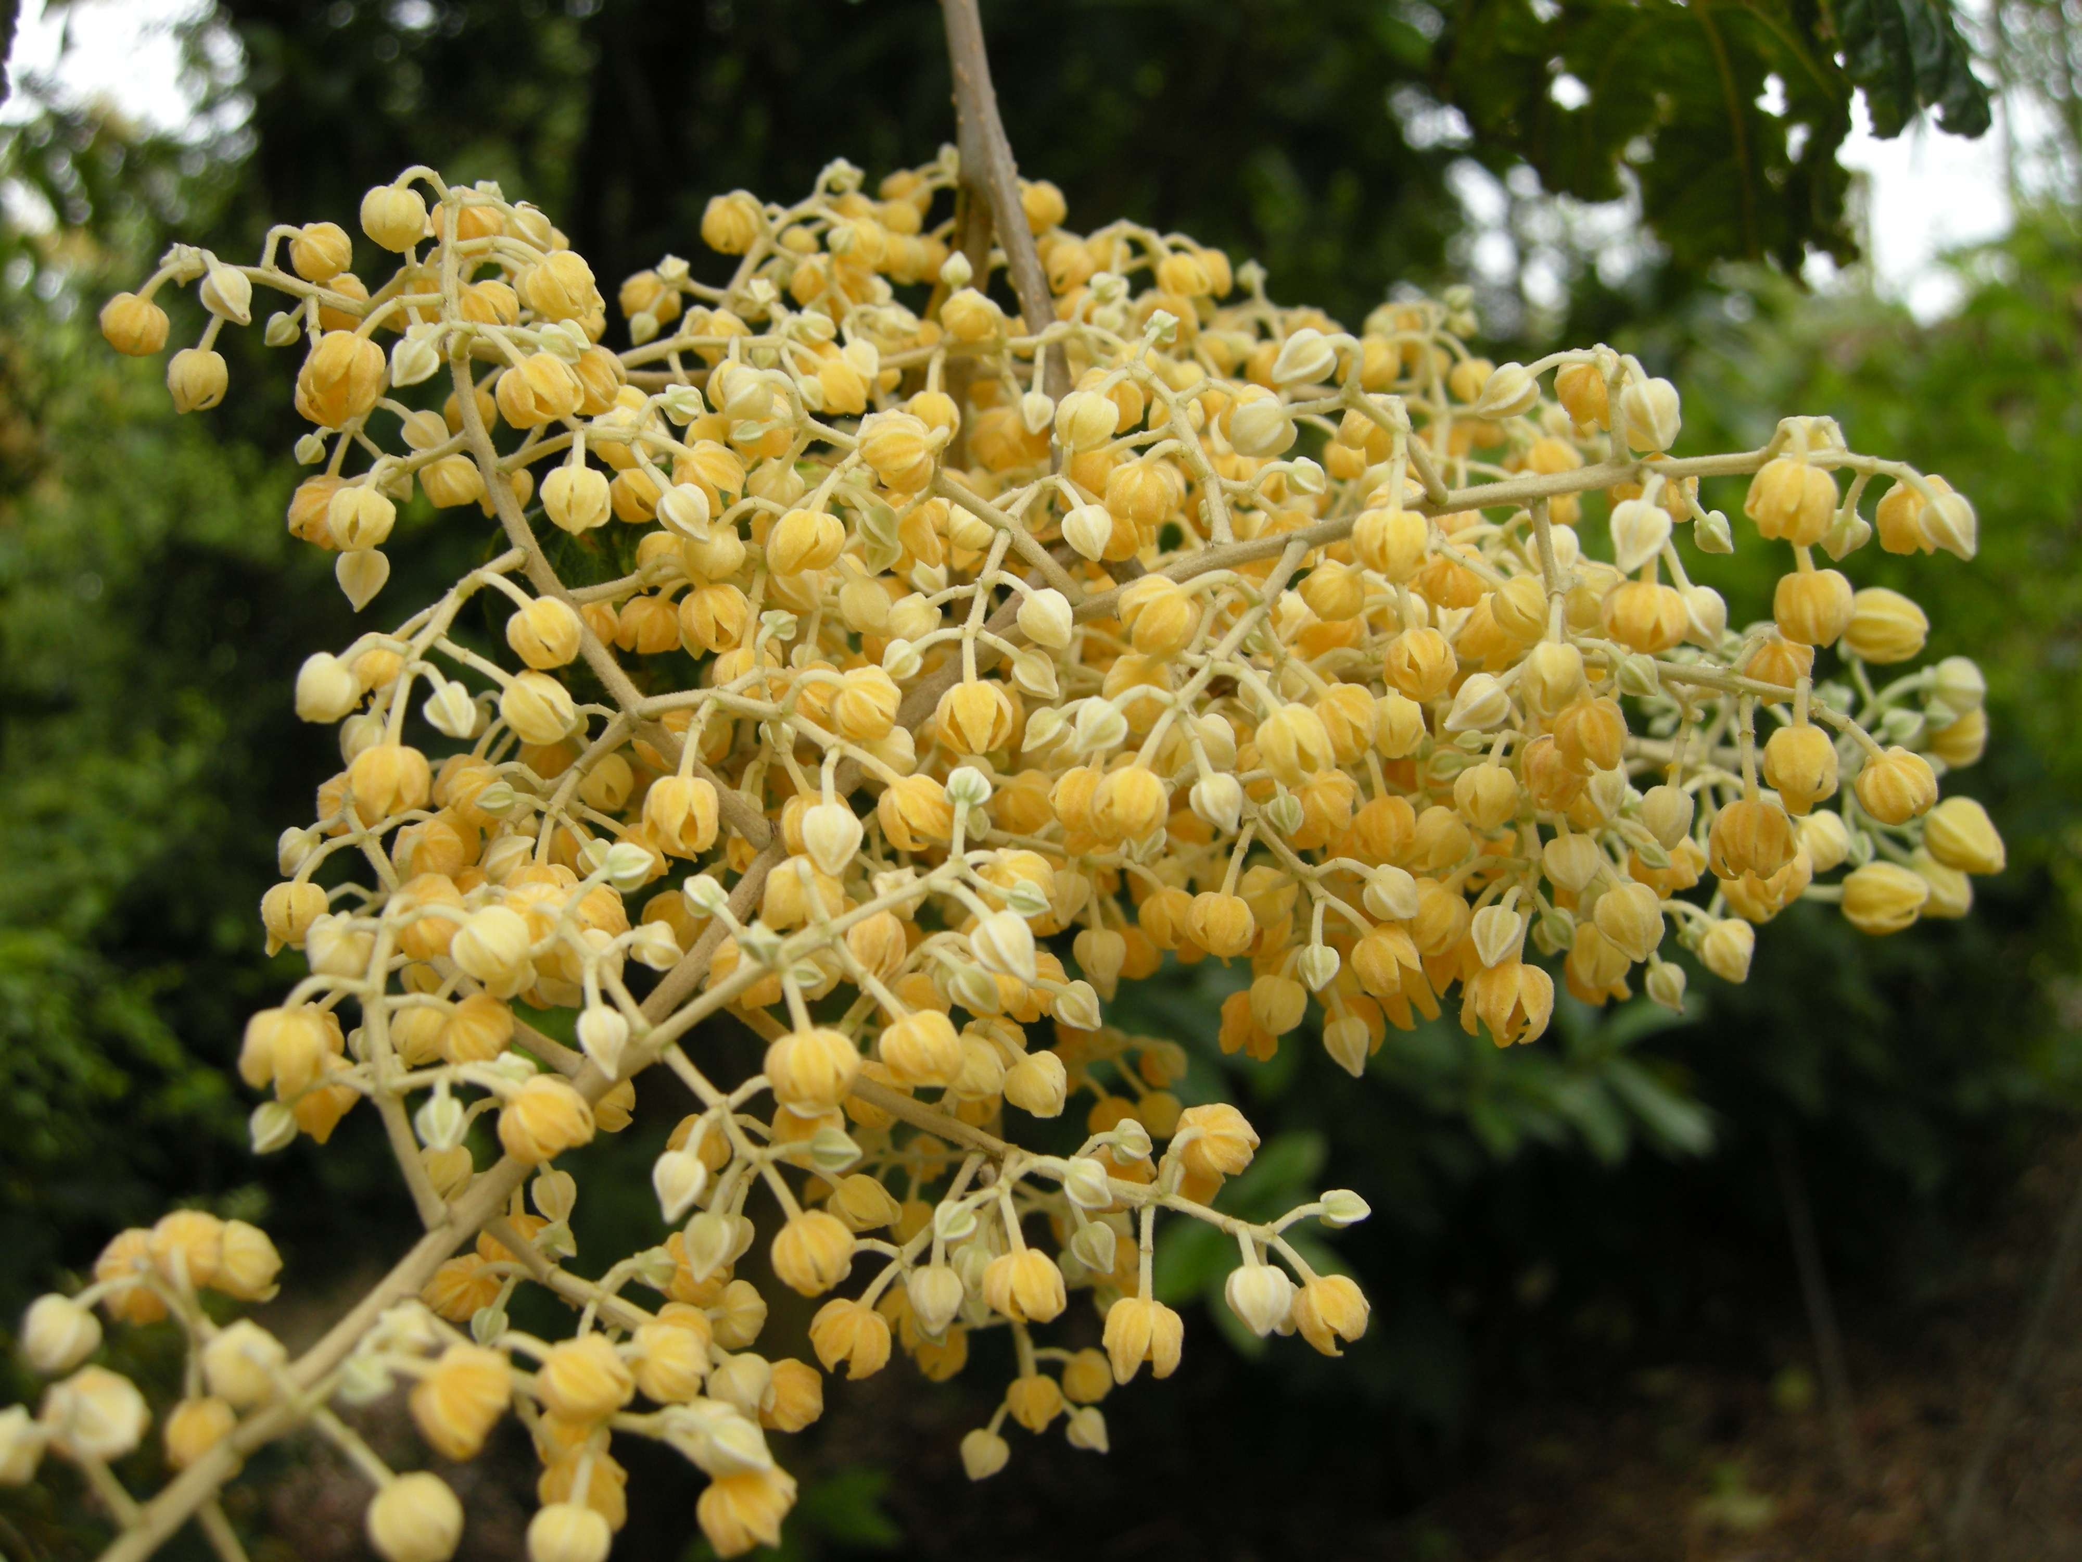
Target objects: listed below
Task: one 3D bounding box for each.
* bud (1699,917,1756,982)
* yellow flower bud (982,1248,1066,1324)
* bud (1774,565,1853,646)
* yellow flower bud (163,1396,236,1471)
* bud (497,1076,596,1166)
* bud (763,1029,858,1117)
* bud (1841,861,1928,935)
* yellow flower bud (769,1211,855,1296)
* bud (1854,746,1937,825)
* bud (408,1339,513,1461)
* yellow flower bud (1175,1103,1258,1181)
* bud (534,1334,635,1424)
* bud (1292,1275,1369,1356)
[{"bbox_3d":[0.088,0.022,0.270,0.007,0.009,0.007,-35,-6,0],"label":"bud"},{"bbox_3d":[-0.002,0.058,0.240,0.009,0.009,0.009,-6,-12,0],"label":"yellow flower bud"},{"bbox_3d":[0.091,-0.020,0.247,0.009,0.009,0.009,-6,-6,0],"label":"bud"},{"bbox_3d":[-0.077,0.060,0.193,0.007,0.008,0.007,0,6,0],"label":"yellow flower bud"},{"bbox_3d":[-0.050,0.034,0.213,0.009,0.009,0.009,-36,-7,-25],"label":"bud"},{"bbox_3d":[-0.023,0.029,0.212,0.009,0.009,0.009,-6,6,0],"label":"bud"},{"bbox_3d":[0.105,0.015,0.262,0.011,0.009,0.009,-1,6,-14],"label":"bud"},{"bbox_3d":[-0.025,0.051,0.228,0.009,0.009,0.009,-17,-26,0],"label":"yellow flower bud"},{"bbox_3d":[0.102,0.000,0.250,0.009,0.009,0.009,43,0,29],"label":"bud"},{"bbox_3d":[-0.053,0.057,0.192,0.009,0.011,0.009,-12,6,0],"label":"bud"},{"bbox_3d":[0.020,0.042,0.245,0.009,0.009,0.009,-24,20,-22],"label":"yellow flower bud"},{"bbox_3d":[-0.046,0.060,0.212,0.010,0.008,0.008,25,0,15],"label":"bud"},{"bbox_3d":[0.033,0.062,0.242,0.009,0.009,0.009,-18,-9,0],"label":"bud"}]

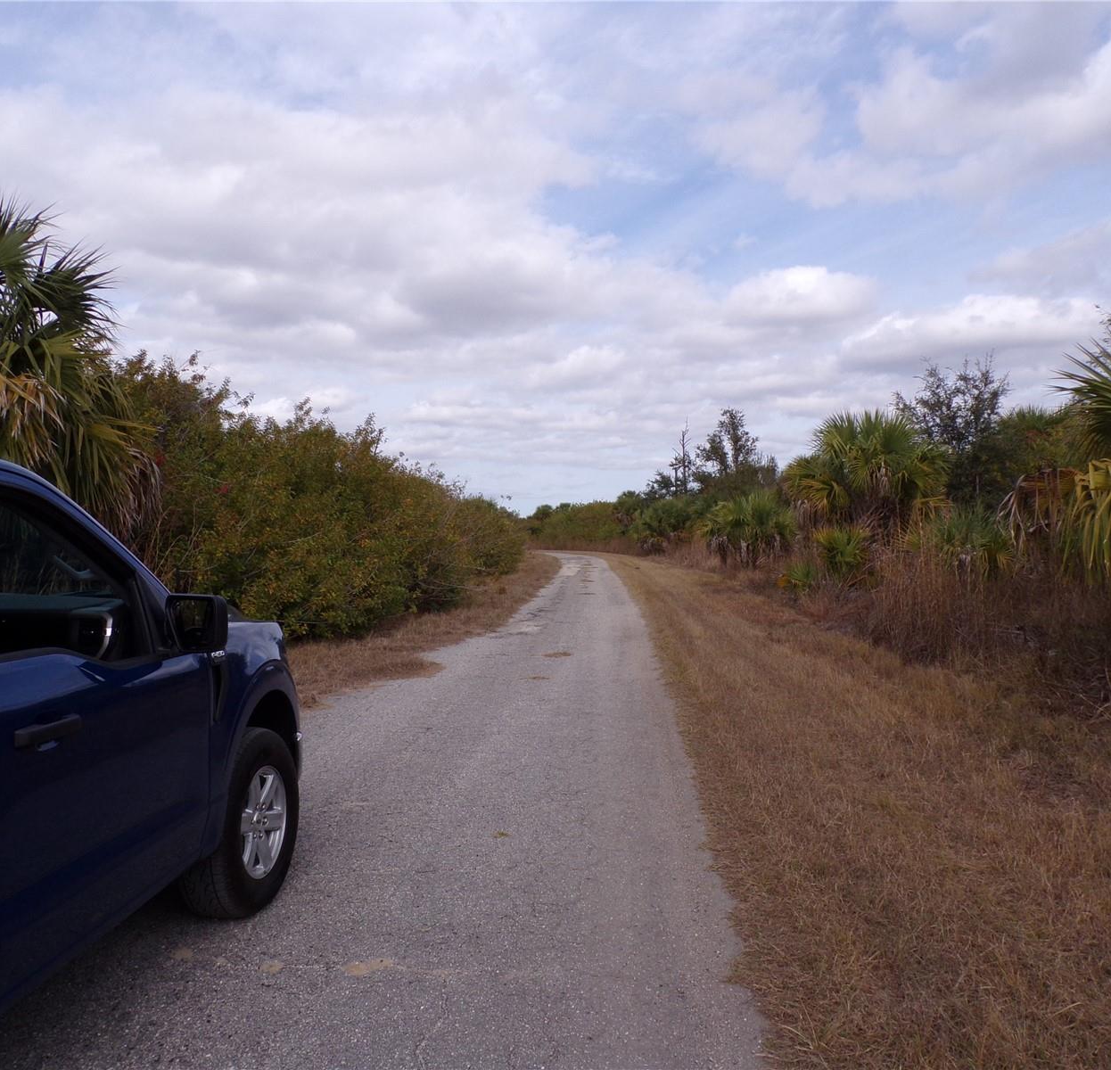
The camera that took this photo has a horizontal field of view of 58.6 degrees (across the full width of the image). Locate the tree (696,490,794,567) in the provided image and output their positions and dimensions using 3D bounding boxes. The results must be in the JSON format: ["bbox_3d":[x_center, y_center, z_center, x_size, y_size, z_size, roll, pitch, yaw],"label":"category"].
[{"bbox_3d":[7.087,-0.229,37.000,3.580,2.880,3.100,0,0,0],"label":"tree"}]

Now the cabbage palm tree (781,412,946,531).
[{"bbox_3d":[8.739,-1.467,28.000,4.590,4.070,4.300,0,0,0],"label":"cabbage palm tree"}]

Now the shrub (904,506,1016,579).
[{"bbox_3d":[8.782,0.206,21.500,2.390,1.670,2.100,0,0,0],"label":"shrub"}]

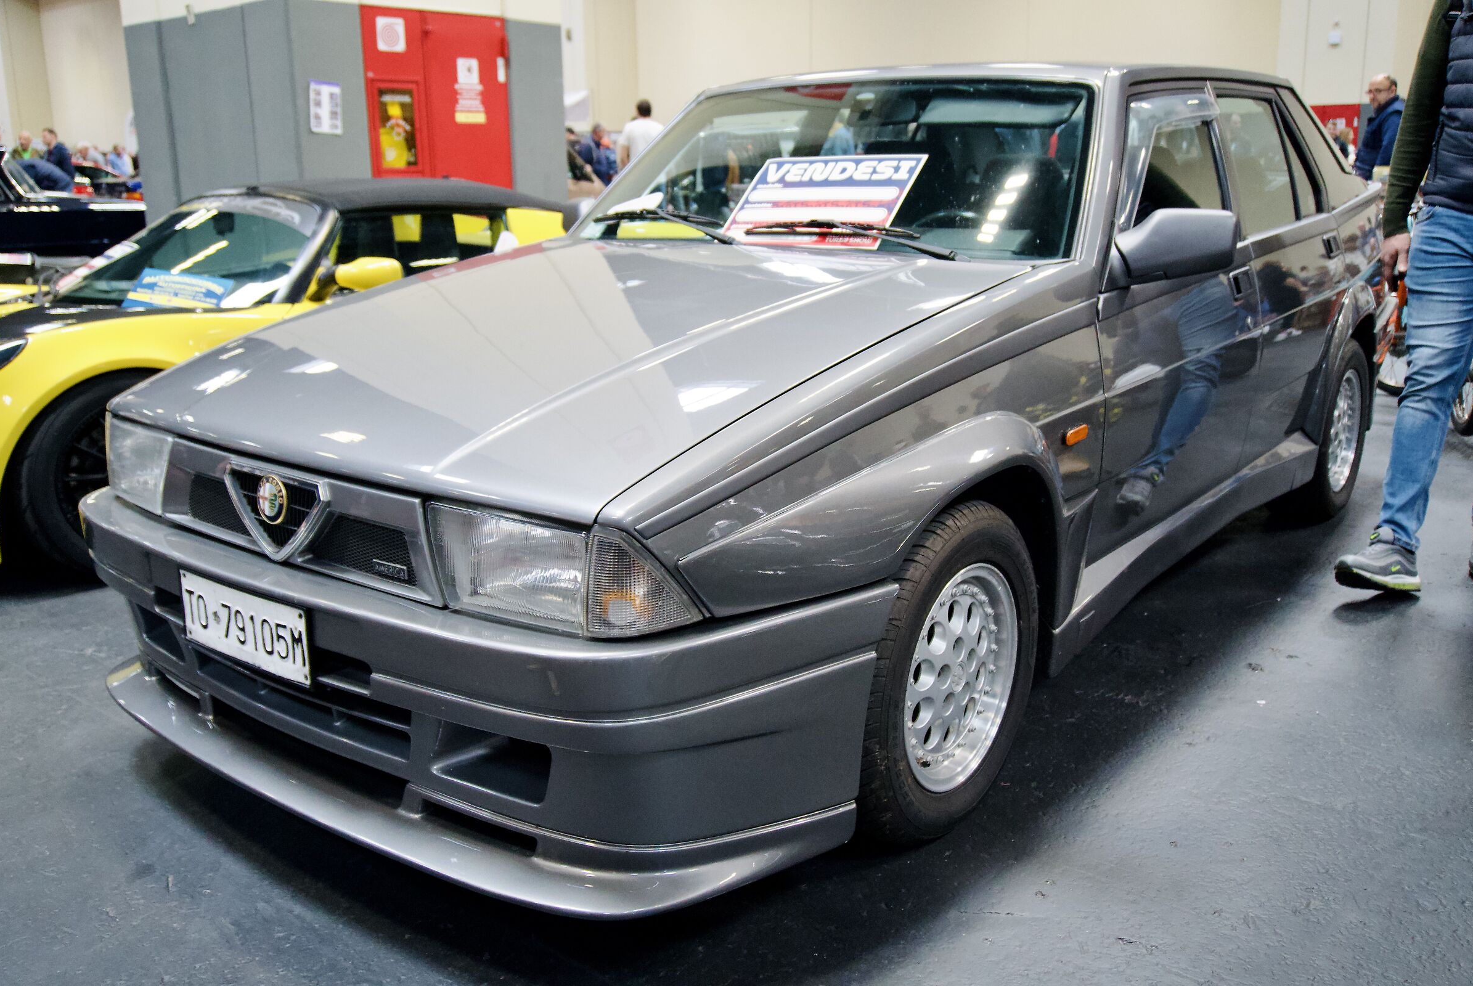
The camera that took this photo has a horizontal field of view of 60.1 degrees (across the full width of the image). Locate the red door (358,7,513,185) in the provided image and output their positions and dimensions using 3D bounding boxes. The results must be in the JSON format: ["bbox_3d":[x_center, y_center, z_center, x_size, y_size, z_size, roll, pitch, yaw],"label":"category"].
[{"bbox_3d":[-1.931,-2.068,8.481,0.080,2.130,1.060,11,19,39],"label":"red door"}]

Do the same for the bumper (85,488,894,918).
[{"bbox_3d":[-0.583,0.263,2.182,1.640,0.440,0.585,11,18,37],"label":"bumper"}]

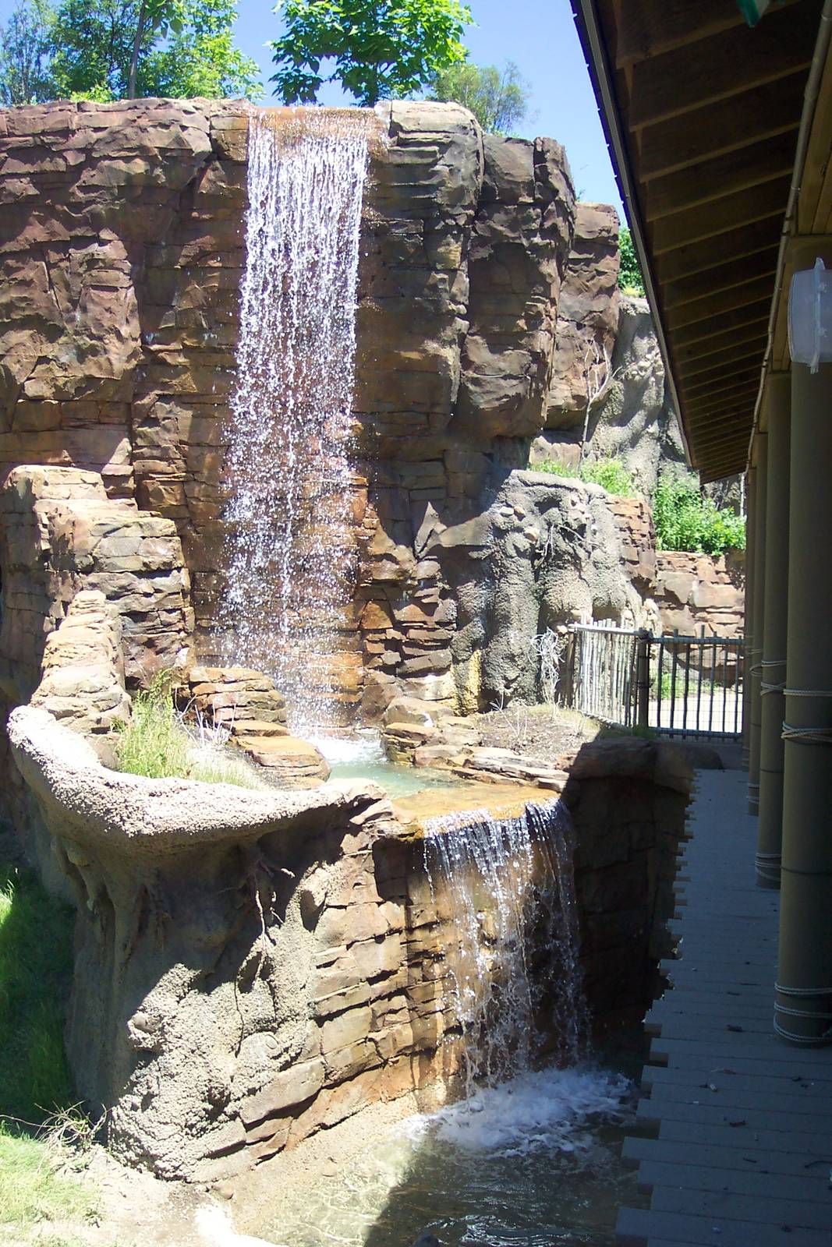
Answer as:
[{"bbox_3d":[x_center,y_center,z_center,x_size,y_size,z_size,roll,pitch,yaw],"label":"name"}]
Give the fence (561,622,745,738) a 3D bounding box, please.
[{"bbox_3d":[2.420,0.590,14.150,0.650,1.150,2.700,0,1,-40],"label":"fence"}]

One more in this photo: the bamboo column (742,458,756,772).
[{"bbox_3d":[2.980,-0.026,11.530,0.190,2.630,0.190,1,1,13],"label":"bamboo column"}]

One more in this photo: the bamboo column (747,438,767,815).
[{"bbox_3d":[2.425,0.005,9.130,0.190,2.630,0.190,1,1,13],"label":"bamboo column"}]

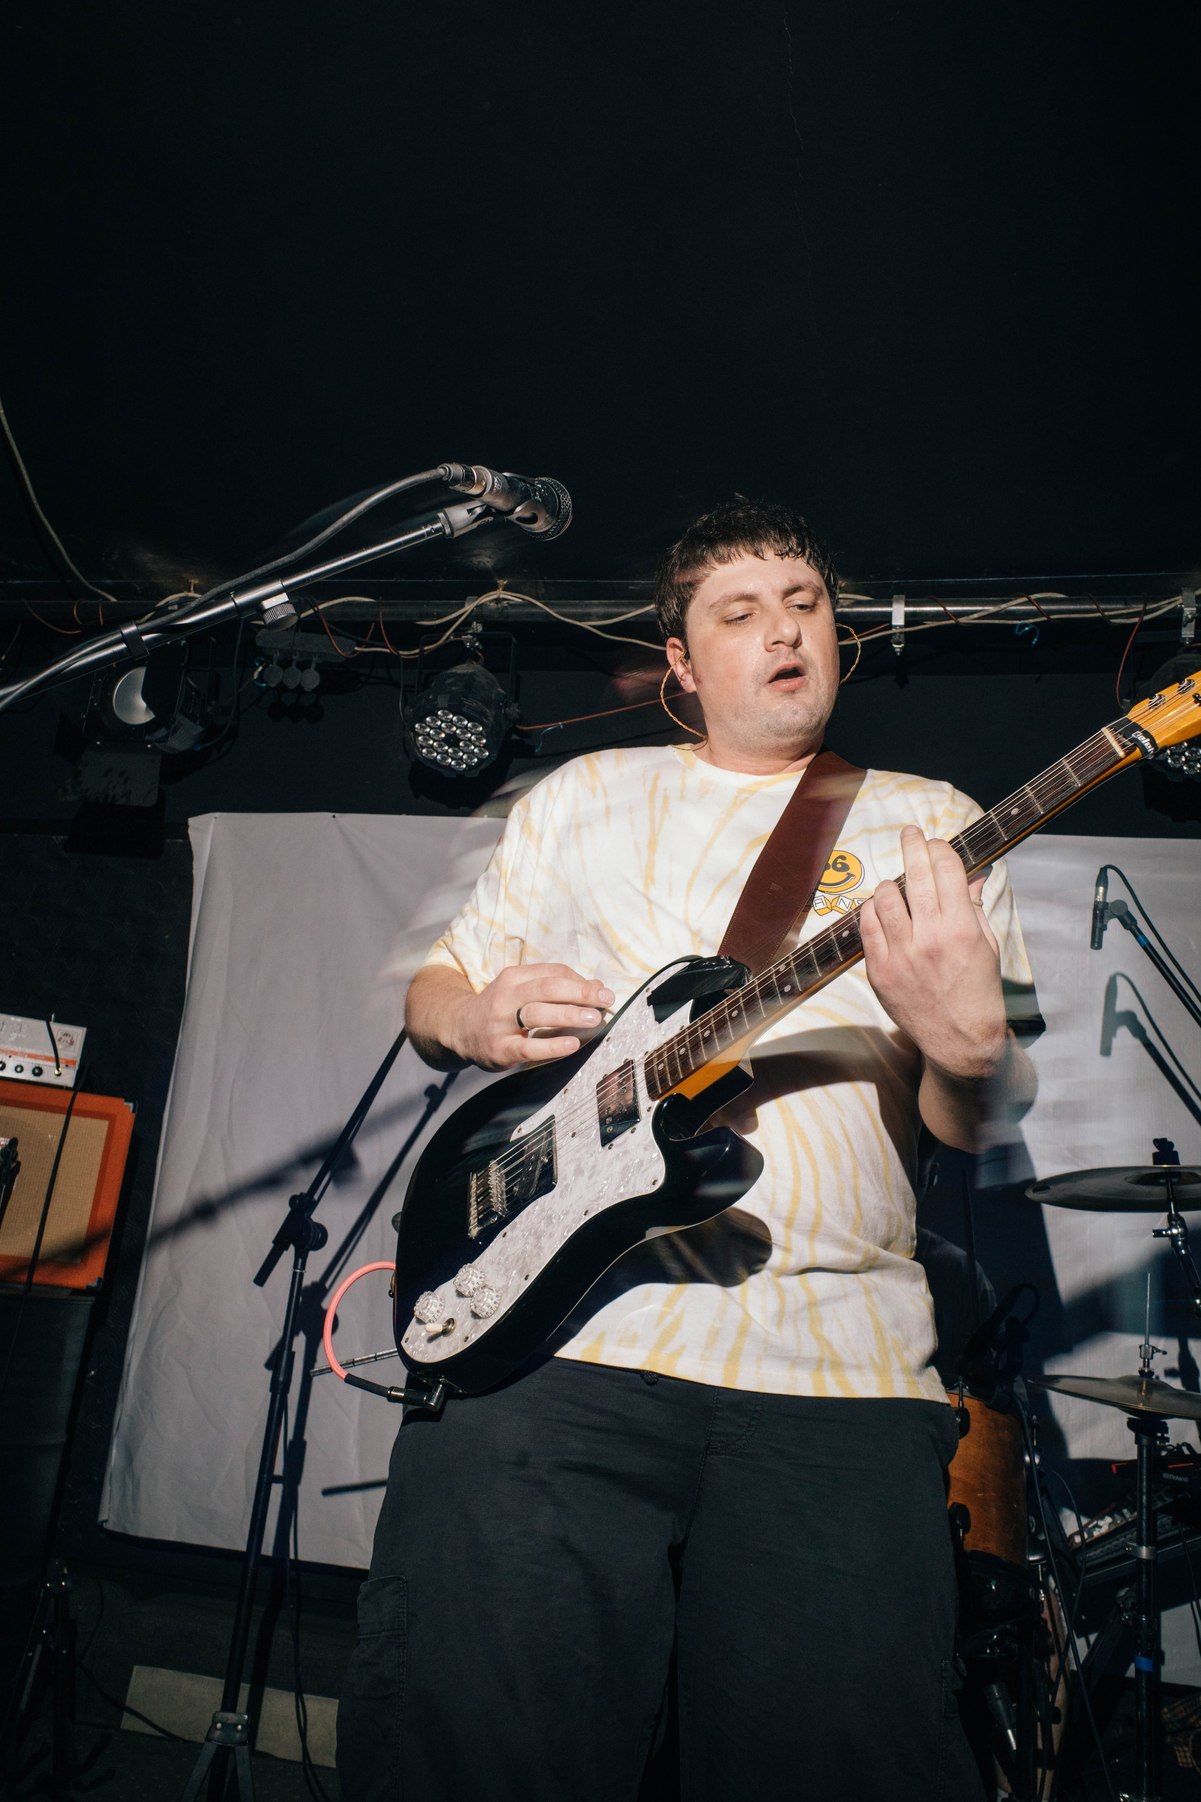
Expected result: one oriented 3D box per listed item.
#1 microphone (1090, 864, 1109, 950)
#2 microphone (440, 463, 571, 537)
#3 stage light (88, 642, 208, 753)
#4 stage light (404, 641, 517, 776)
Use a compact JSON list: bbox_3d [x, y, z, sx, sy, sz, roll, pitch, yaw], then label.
[{"bbox_3d":[0.878,0.013,2.460,0.021,0.150,0.021,6,-9,13],"label":"microphone"},{"bbox_3d":[-0.071,-0.307,1.057,0.052,0.052,0.205,1,7,18],"label":"microphone"},{"bbox_3d":[-1.075,-0.476,3.408,0.235,0.250,0.250,4,-7,7],"label":"stage light"},{"bbox_3d":[-0.324,-0.465,3.338,0.255,0.285,0.225,3,-44,9],"label":"stage light"}]

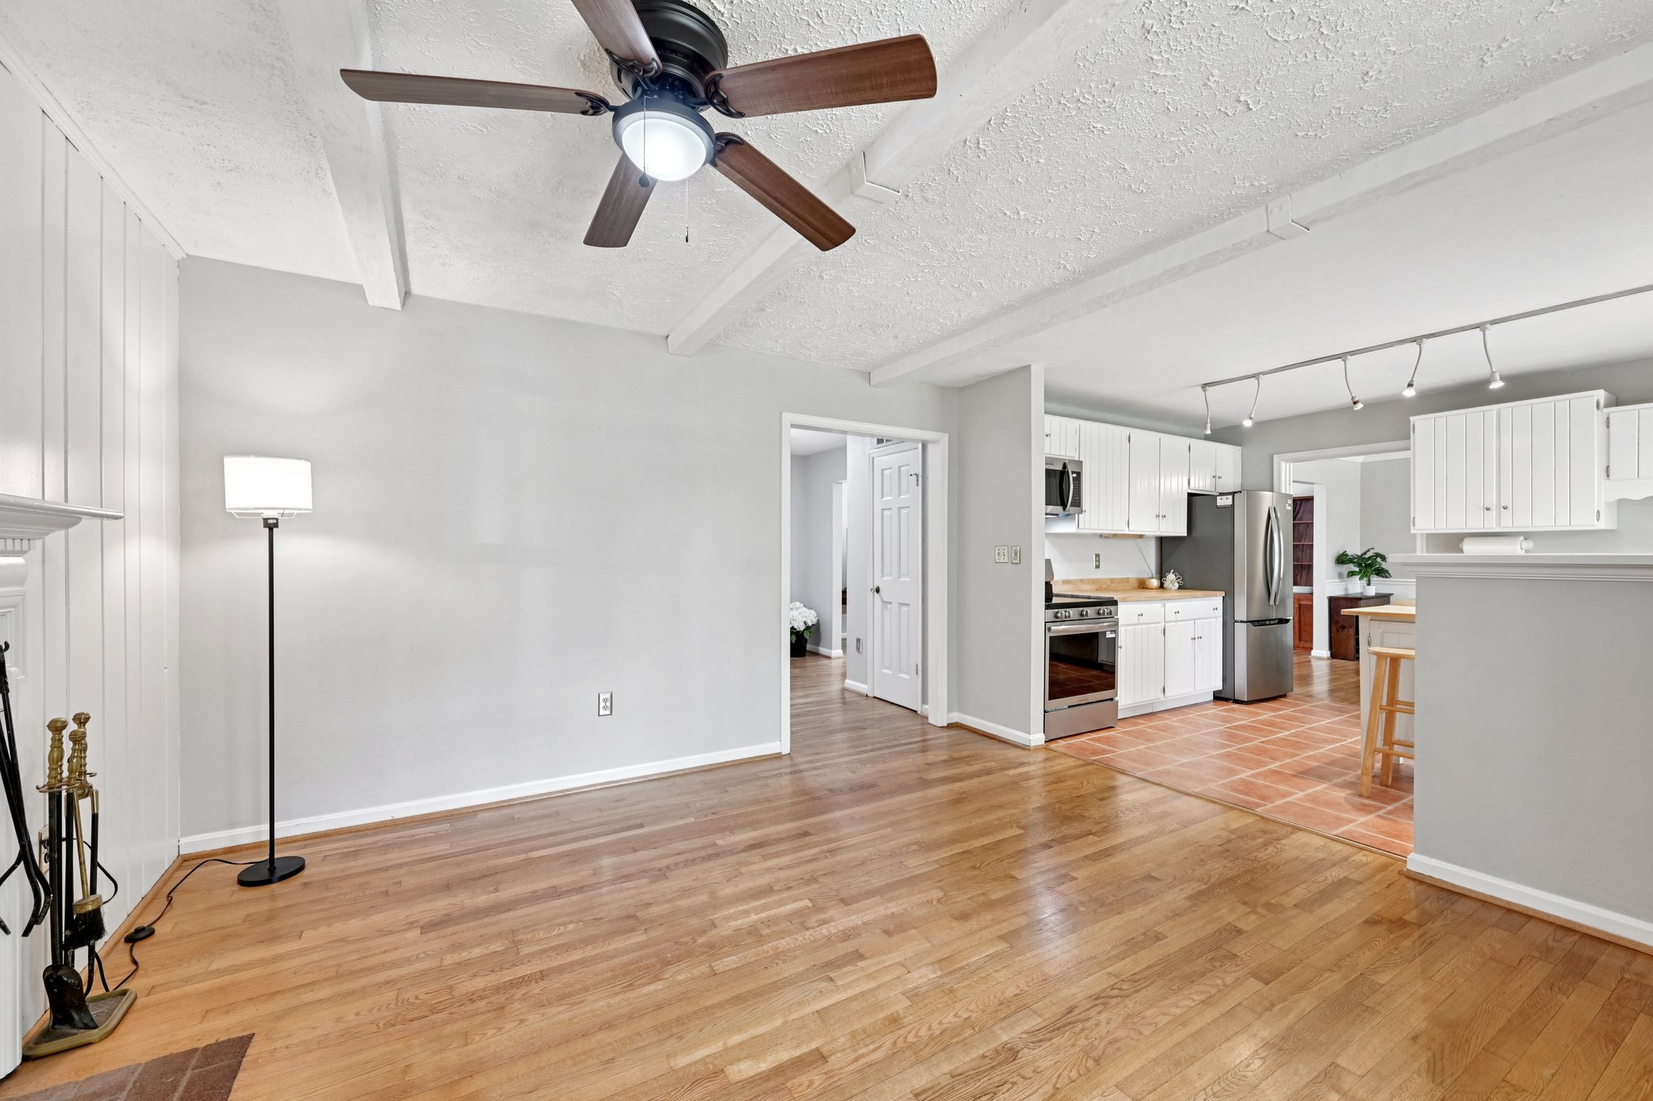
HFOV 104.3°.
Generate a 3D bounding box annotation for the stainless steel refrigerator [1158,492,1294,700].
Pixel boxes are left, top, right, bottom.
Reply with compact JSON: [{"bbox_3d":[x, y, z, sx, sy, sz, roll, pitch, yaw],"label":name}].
[{"bbox_3d":[3.549,0.387,5.659,0.770,1.735,0.800,0,0,-30],"label":"stainless steel refrigerator"}]

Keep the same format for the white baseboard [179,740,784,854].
[{"bbox_3d":[-1.457,1.208,3.267,2.660,0.087,0.016,0,-1,-30],"label":"white baseboard"}]

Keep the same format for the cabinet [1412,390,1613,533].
[{"bbox_3d":[4.619,-0.550,4.361,0.335,0.845,0.905,0,0,-30],"label":"cabinet"}]

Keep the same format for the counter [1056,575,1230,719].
[{"bbox_3d":[2.517,0.770,5.206,1.410,0.970,0.660,0,0,-30],"label":"counter"}]

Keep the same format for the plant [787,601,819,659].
[{"bbox_3d":[-0.350,0.935,7.650,0.480,0.640,0.480,0,0,0],"label":"plant"}]

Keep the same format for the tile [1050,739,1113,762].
[{"bbox_3d":[1.635,1.259,4.054,0.305,0.012,0.272,0,0,-30],"label":"tile"}]

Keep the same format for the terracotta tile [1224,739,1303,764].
[{"bbox_3d":[2.736,1.259,3.990,0.290,0.012,0.272,0,0,-30],"label":"terracotta tile"}]

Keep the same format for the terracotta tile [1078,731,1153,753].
[{"bbox_3d":[1.889,1.255,4.183,0.293,0.010,0.290,0,-1,-30],"label":"terracotta tile"}]

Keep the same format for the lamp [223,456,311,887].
[{"bbox_3d":[-2.165,0.446,2.500,0.255,1.618,0.255,0,0,-30],"label":"lamp"}]

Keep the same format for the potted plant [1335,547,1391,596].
[{"bbox_3d":[6.478,0.265,7.750,0.520,0.570,0.500,0,0,-30],"label":"potted plant"}]

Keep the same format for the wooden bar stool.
[{"bbox_3d":[2.895,0.868,3.175,0.340,0.737,0.340,0,-1,-30],"label":"wooden bar stool"}]

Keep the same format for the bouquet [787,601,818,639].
[{"bbox_3d":[-0.372,0.863,7.880,0.500,0.470,0.480,0,-1,0],"label":"bouquet"}]

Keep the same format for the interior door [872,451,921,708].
[{"bbox_3d":[0.578,0.246,5.221,0.036,2.030,0.615,0,-1,-30],"label":"interior door"}]

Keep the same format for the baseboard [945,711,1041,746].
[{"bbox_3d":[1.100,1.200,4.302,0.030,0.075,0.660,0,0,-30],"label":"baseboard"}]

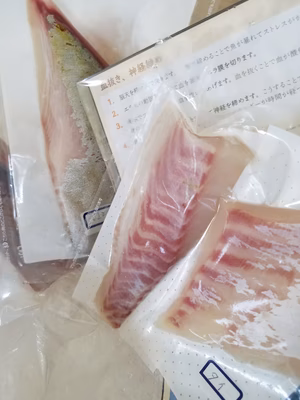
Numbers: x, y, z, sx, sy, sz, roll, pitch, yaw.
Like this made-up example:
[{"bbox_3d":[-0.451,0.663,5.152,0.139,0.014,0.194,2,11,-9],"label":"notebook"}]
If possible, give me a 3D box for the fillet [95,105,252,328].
[{"bbox_3d":[0.013,0.009,0.217,0.076,0.029,0.165,26,76,7],"label":"fillet"}]

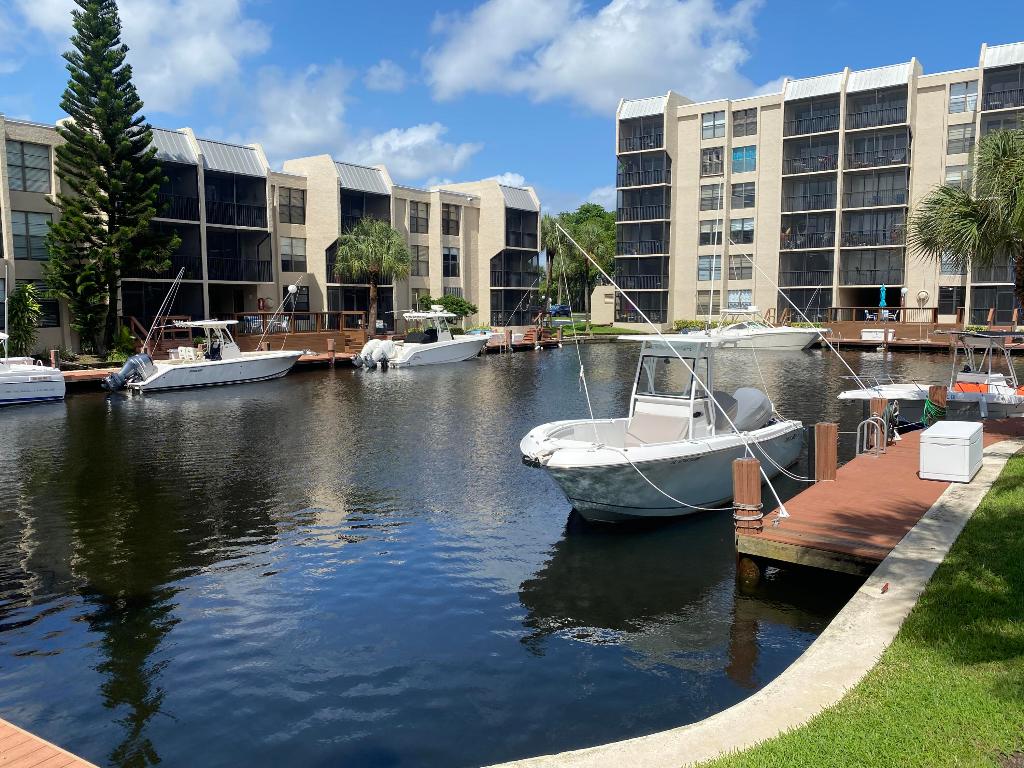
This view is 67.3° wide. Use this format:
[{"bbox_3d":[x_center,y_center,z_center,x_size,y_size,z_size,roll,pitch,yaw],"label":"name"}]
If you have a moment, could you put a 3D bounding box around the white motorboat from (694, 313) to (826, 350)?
[{"bbox_3d":[14.579,-3.282,45.436,8.350,2.600,2.650,5,8,37],"label":"white motorboat"}]

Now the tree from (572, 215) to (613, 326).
[{"bbox_3d":[5.982,-8.111,56.452,3.200,8.400,3.200,0,6,0],"label":"tree"}]

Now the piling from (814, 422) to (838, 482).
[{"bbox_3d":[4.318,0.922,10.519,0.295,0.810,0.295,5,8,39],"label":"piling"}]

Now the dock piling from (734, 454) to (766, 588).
[{"bbox_3d":[2.534,1.439,8.193,0.300,1.290,0.300,5,8,39],"label":"dock piling"}]

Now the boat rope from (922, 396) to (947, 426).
[{"bbox_3d":[7.795,0.507,14.190,0.440,0.550,0.420,5,8,39],"label":"boat rope"}]

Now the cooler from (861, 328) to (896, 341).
[{"bbox_3d":[22.465,-3.013,46.929,1.850,0.630,0.720,5,8,38],"label":"cooler"}]

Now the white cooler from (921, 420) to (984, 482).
[{"bbox_3d":[6.286,0.955,10.967,0.590,0.605,1.380,5,8,37],"label":"white cooler"}]

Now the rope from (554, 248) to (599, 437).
[{"bbox_3d":[0.922,-0.553,10.502,0.520,2.600,0.350,0,6,0],"label":"rope"}]

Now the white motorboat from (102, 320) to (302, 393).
[{"bbox_3d":[-10.496,-1.112,26.965,2.400,2.320,7.330,5,8,41],"label":"white motorboat"}]

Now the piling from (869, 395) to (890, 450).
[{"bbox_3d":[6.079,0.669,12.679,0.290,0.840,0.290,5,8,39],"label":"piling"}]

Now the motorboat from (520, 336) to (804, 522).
[{"bbox_3d":[2.430,0.492,11.865,2.400,2.430,6.900,5,8,38],"label":"motorboat"}]

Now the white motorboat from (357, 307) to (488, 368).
[{"bbox_3d":[-3.758,-2.281,36.097,2.550,2.650,8.350,5,8,40],"label":"white motorboat"}]

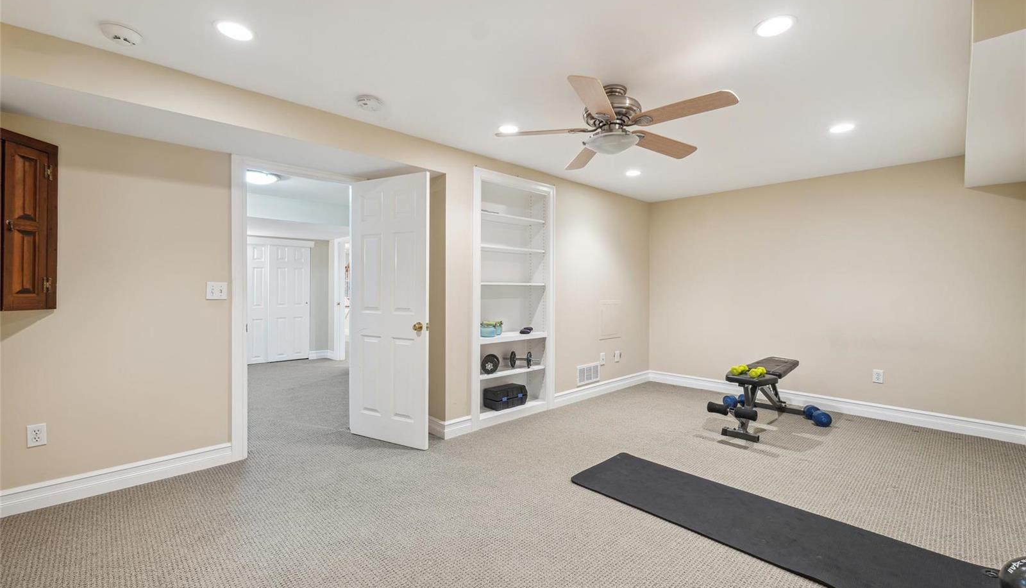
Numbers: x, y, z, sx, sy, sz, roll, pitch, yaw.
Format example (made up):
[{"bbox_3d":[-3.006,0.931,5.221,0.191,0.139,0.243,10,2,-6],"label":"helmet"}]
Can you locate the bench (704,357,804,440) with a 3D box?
[{"bbox_3d":[2.239,0.916,3.584,1.380,0.500,0.400,-1,1,-41],"label":"bench"}]

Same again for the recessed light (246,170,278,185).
[{"bbox_3d":[-2.587,-1.153,4.048,0.400,0.090,0.400,-1,1,-41],"label":"recessed light"}]

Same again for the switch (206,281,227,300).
[{"bbox_3d":[-1.981,-0.020,2.668,0.114,0.116,0.012,-1,1,-41],"label":"switch"}]

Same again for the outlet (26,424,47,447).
[{"bbox_3d":[-2.579,0.767,2.160,0.070,0.115,0.008,-1,1,-41],"label":"outlet"}]

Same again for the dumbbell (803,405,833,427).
[{"bbox_3d":[2.757,1.098,3.612,0.138,0.138,0.305,0,1,7],"label":"dumbbell"}]

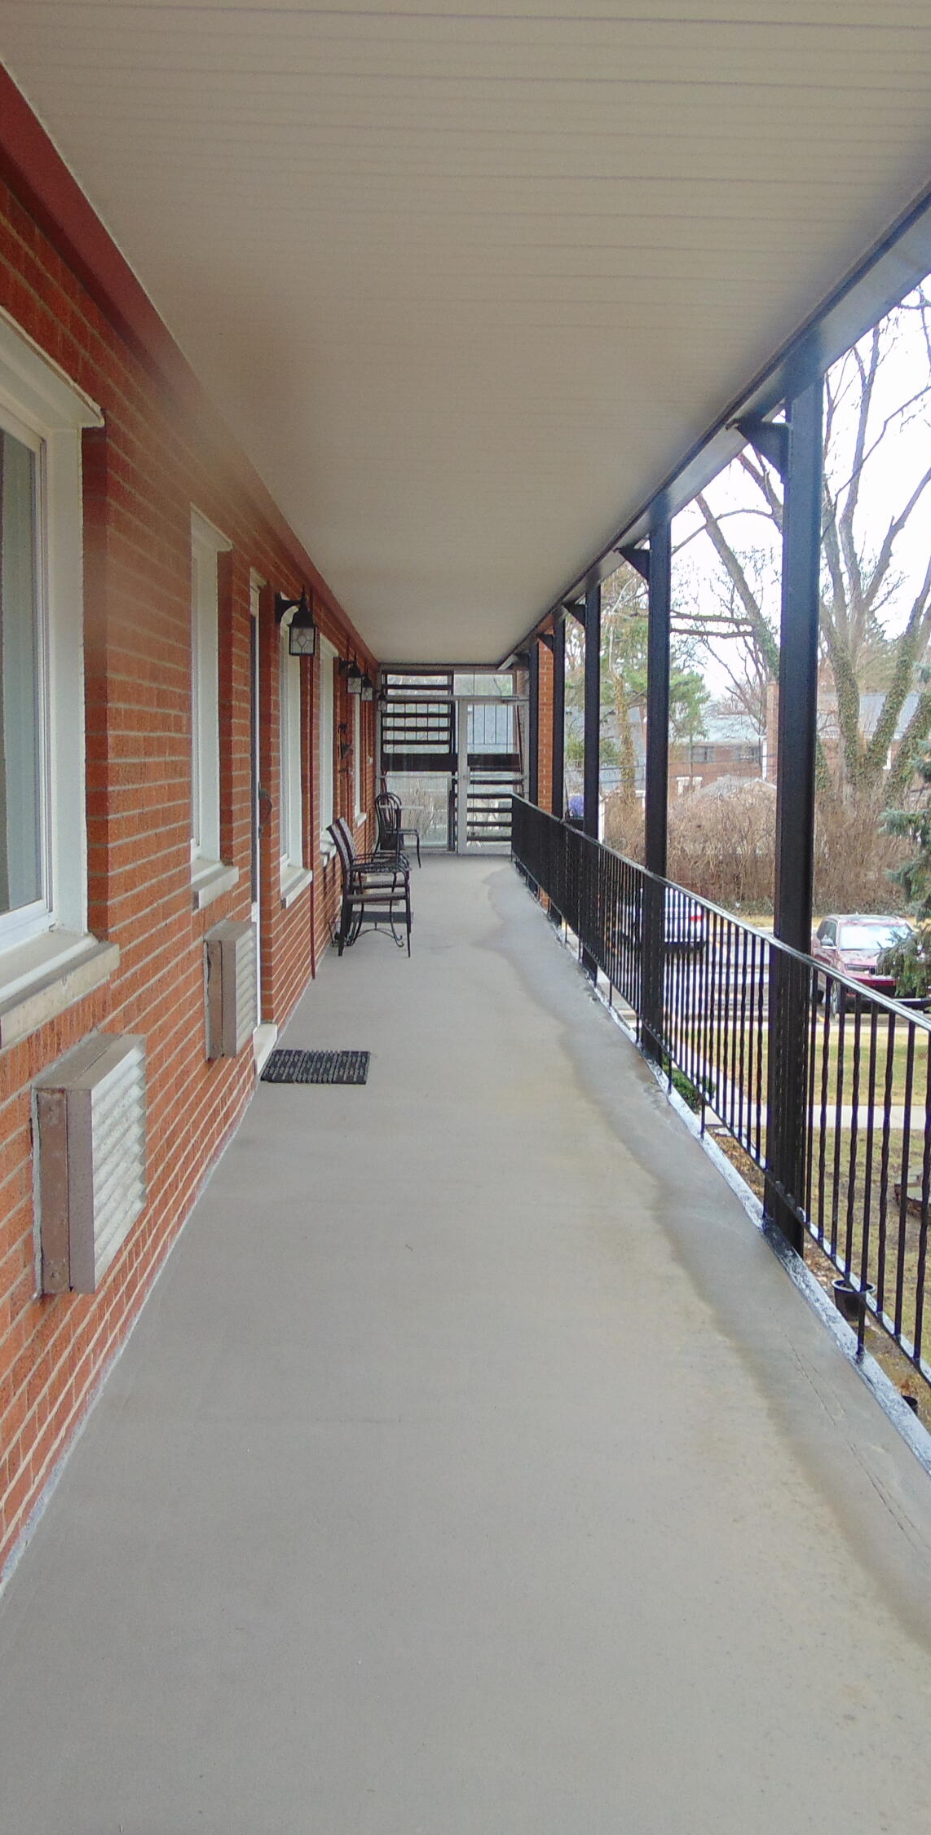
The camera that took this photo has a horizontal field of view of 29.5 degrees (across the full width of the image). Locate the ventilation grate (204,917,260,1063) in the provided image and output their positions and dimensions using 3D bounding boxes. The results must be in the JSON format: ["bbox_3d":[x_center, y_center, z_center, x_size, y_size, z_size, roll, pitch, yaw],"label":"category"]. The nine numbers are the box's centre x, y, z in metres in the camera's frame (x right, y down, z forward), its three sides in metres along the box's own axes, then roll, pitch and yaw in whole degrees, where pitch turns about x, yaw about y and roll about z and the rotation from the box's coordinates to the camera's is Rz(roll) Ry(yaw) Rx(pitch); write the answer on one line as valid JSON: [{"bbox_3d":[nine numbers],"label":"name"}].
[{"bbox_3d":[-0.839,0.249,6.406,0.110,0.415,0.690,0,6,-1],"label":"ventilation grate"}]

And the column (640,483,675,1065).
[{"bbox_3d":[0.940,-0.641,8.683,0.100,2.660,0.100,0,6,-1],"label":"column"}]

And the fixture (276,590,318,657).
[{"bbox_3d":[-0.841,-1.476,8.832,0.200,0.345,0.150,0,6,-1],"label":"fixture"}]

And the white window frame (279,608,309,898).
[{"bbox_3d":[-1.037,-0.965,10.153,0.130,1.540,2.100,0,6,-1],"label":"white window frame"}]

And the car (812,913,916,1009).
[{"bbox_3d":[7.302,0.733,32.200,1.850,1.680,4.600,0,6,-1],"label":"car"}]

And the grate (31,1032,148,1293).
[{"bbox_3d":[-0.777,0.500,3.729,0.110,0.410,0.690,0,6,-1],"label":"grate"}]

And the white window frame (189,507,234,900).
[{"bbox_3d":[-0.943,-0.728,6.168,0.130,1.250,1.180,0,6,-1],"label":"white window frame"}]

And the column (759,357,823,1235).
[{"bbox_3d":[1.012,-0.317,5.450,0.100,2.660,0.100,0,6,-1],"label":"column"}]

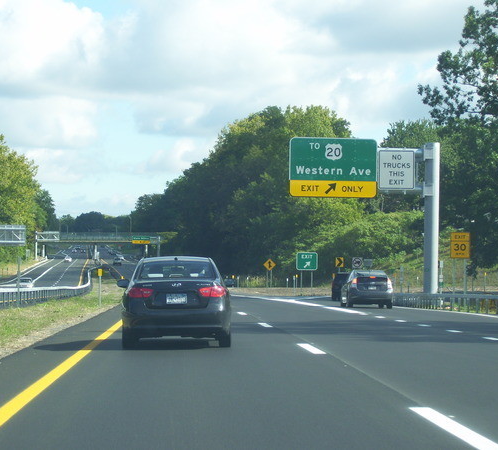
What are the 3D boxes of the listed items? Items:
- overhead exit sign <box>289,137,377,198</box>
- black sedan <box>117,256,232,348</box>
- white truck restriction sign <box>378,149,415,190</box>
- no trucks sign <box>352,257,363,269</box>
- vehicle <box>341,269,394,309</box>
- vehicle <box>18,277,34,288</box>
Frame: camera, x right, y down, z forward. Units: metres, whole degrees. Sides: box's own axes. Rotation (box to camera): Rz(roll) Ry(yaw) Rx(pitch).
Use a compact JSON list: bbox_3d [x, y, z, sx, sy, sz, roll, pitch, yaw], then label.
[{"bbox_3d":[4.333,-2.952,77.800,4.530,3.060,0.150,1,-2,-3],"label":"overhead exit sign"},{"bbox_3d":[-1.220,1.280,25.500,1.790,1.480,4.500,1,-2,-3],"label":"black sedan"},{"bbox_3d":[7.651,-2.847,77.900,1.870,2.040,0.120,1,-2,-3],"label":"white truck restriction sign"},{"bbox_3d":[8.292,2.881,115.000,0.830,0.900,0.070,0,-2,6],"label":"no trucks sign"},{"bbox_3d":[4.450,2.430,57.200,1.740,1.480,4.450,1,-2,-2],"label":"vehicle"},{"bbox_3d":[-27.564,7.305,186.000,1.800,1.470,4.500,1,-2,-4],"label":"vehicle"}]

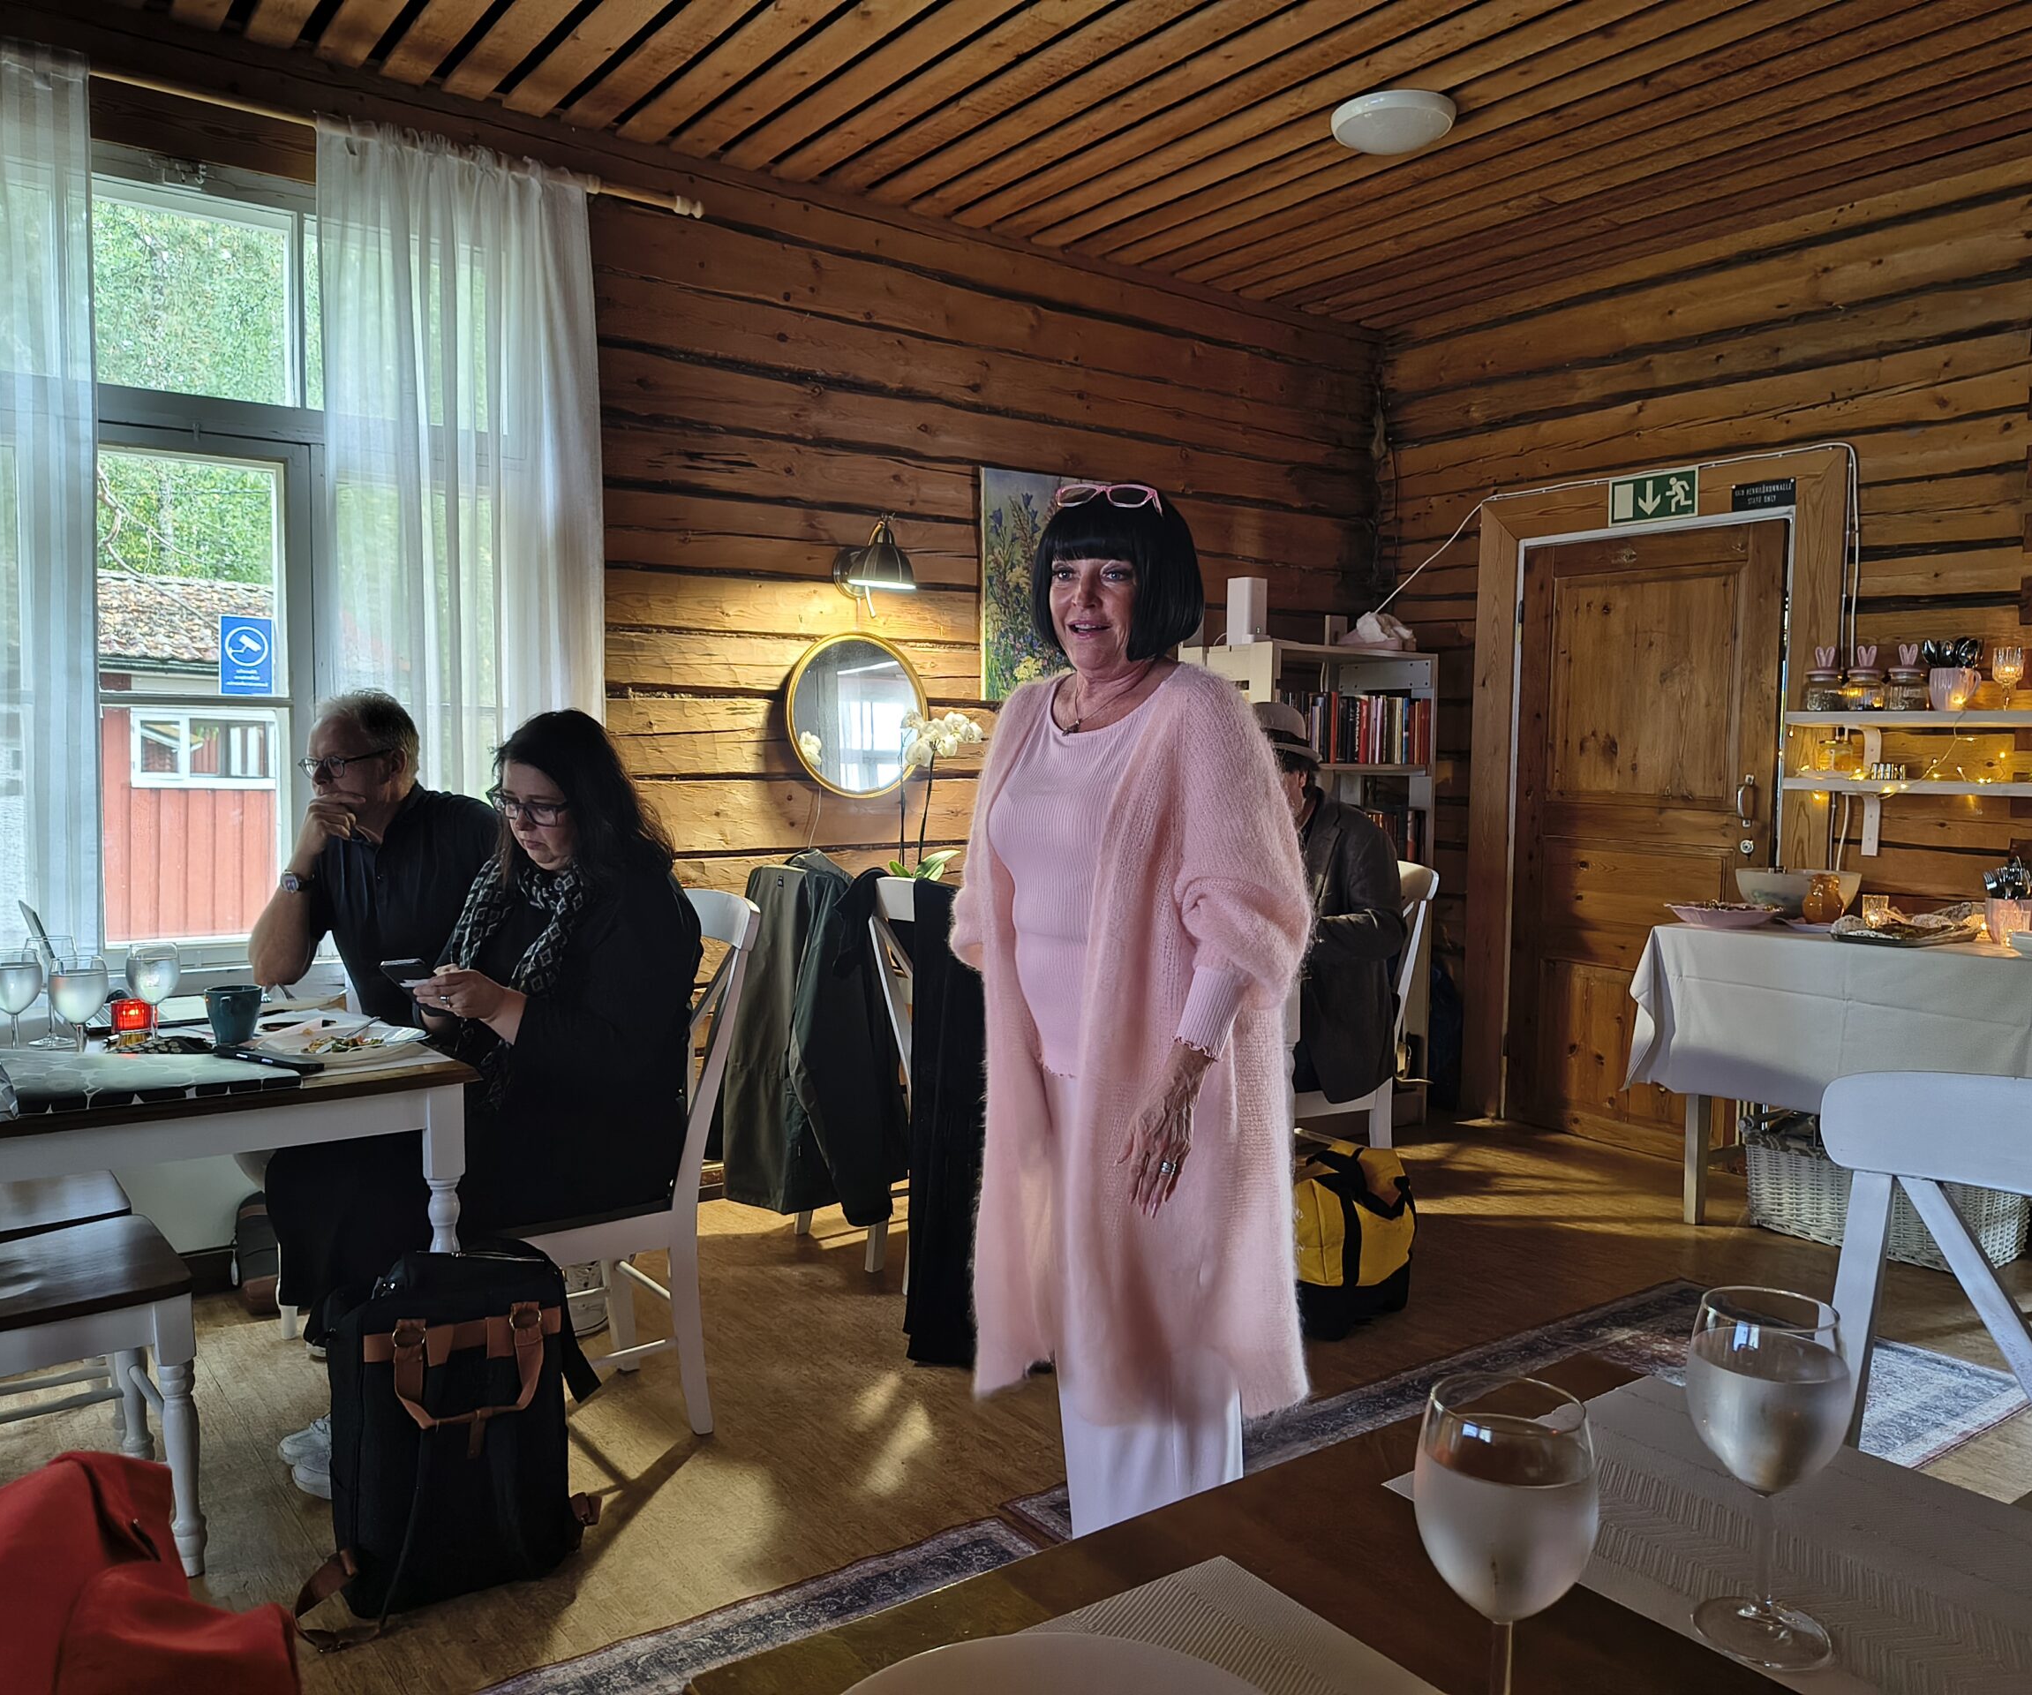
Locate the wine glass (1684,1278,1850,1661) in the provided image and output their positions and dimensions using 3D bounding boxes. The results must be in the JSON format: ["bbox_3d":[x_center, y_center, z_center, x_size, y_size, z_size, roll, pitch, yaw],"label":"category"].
[{"bbox_3d":[0.415,0.346,0.832,0.082,0.184,0.082,3,4,27],"label":"wine glass"}]

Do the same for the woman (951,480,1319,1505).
[{"bbox_3d":[0.143,0.361,1.981,0.500,1.660,0.370,3,5,37],"label":"woman"}]

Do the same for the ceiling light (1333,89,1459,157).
[{"bbox_3d":[0.931,-1.760,3.698,0.300,0.078,0.300,0,4,0],"label":"ceiling light"}]

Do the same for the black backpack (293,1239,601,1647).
[{"bbox_3d":[-0.912,0.914,2.413,0.335,0.480,0.240,-2,5,-29],"label":"black backpack"}]

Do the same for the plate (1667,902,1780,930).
[{"bbox_3d":[1.932,0.188,4.130,0.290,0.075,0.290,0,4,0],"label":"plate"}]

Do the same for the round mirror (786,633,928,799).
[{"bbox_3d":[-0.444,-0.374,4.285,0.480,0.480,0.040,-2,5,-37],"label":"round mirror"}]

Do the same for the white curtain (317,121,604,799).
[{"bbox_3d":[-1.284,-0.458,3.570,0.650,2.286,0.120,-2,5,-37],"label":"white curtain"}]

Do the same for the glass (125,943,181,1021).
[{"bbox_3d":[-1.511,0.253,2.630,0.082,0.184,0.082,-1,4,-30],"label":"glass"}]

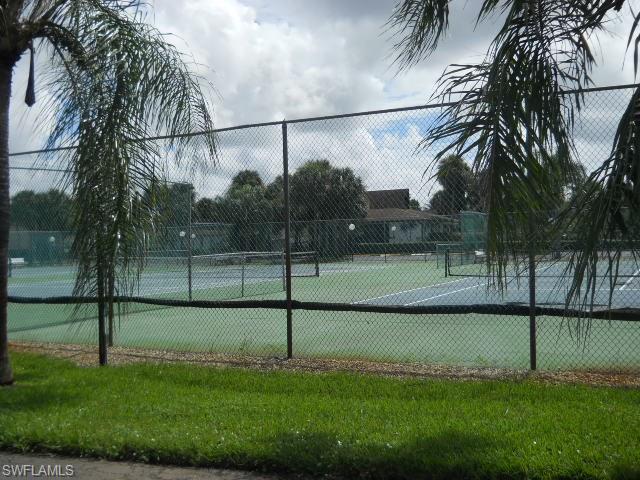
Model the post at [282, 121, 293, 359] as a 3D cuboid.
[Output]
[{"bbox_3d":[-0.412,0.000,8.670,0.060,3.020,0.060,-2,-1,27],"label":"post"}]

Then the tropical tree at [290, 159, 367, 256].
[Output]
[{"bbox_3d":[0.677,-2.510,54.500,6.100,8.000,6.000,-1,-1,0],"label":"tropical tree"}]

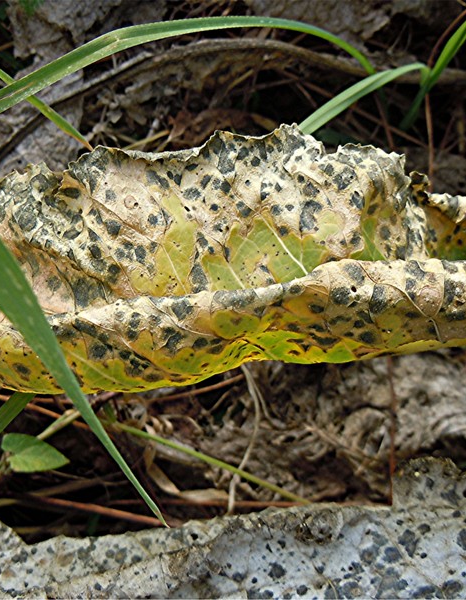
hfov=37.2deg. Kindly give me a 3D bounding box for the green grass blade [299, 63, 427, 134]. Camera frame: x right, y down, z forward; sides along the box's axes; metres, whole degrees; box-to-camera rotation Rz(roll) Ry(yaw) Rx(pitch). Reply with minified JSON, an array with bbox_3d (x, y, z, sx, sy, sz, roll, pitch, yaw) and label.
[{"bbox_3d":[0.086,-0.132,0.460,0.120,0.011,0.014,-31,10,-16],"label":"green grass blade"}]

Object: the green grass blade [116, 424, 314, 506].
[{"bbox_3d":[-0.015,0.099,0.420,0.137,0.006,0.004,20,77,9],"label":"green grass blade"}]

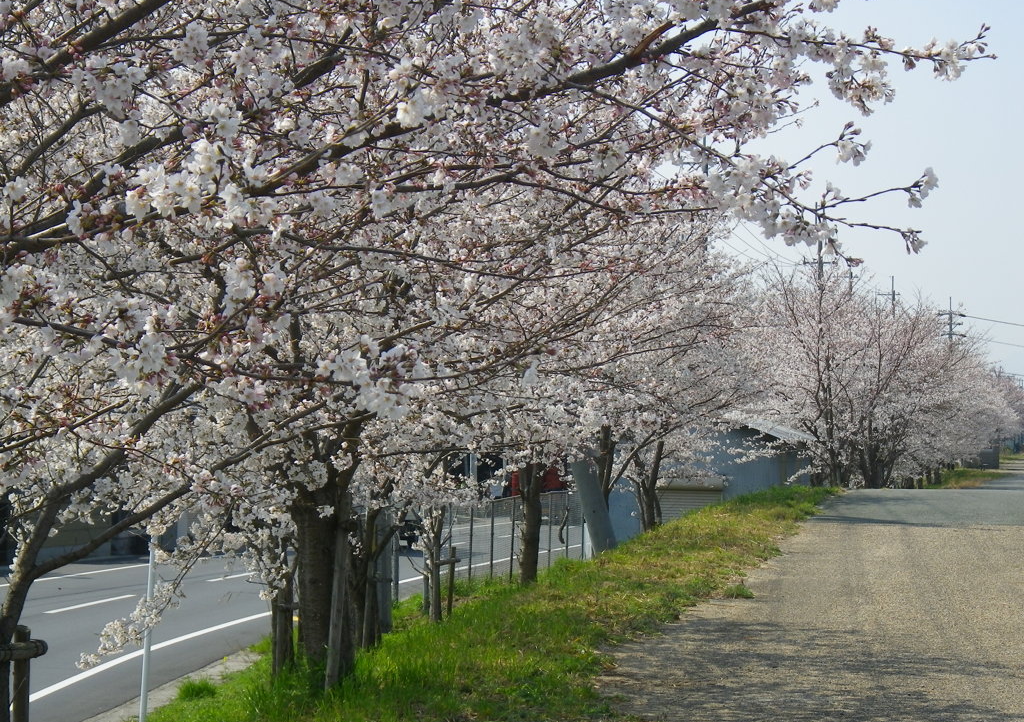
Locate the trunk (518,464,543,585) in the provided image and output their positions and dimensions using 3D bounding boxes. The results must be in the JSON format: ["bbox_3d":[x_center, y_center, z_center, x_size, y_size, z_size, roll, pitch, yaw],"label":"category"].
[{"bbox_3d":[0.294,2.536,43.000,0.350,1.920,0.340,0,-1,0],"label":"trunk"}]

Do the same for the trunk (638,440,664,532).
[{"bbox_3d":[2.910,2.607,58.000,0.530,1.950,0.480,0,-1,0],"label":"trunk"}]

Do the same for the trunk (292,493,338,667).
[{"bbox_3d":[-1.924,2.191,27.500,0.430,1.780,0.410,0,-1,0],"label":"trunk"}]

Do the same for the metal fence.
[{"bbox_3d":[-0.036,3.210,50.000,0.100,1.500,18.500,0,-1,10],"label":"metal fence"}]

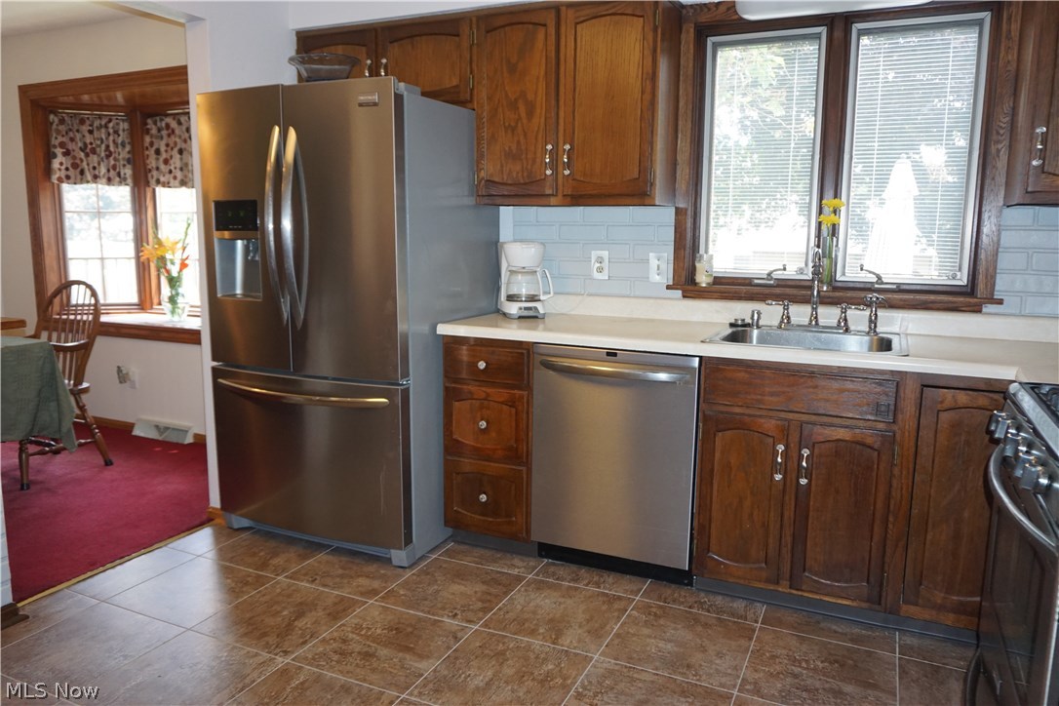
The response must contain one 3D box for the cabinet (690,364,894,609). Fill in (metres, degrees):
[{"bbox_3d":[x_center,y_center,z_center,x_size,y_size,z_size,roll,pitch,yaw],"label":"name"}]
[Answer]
[{"bbox_3d":[0.971,0.376,2.654,0.605,0.770,0.620,4,9,24],"label":"cabinet"}]

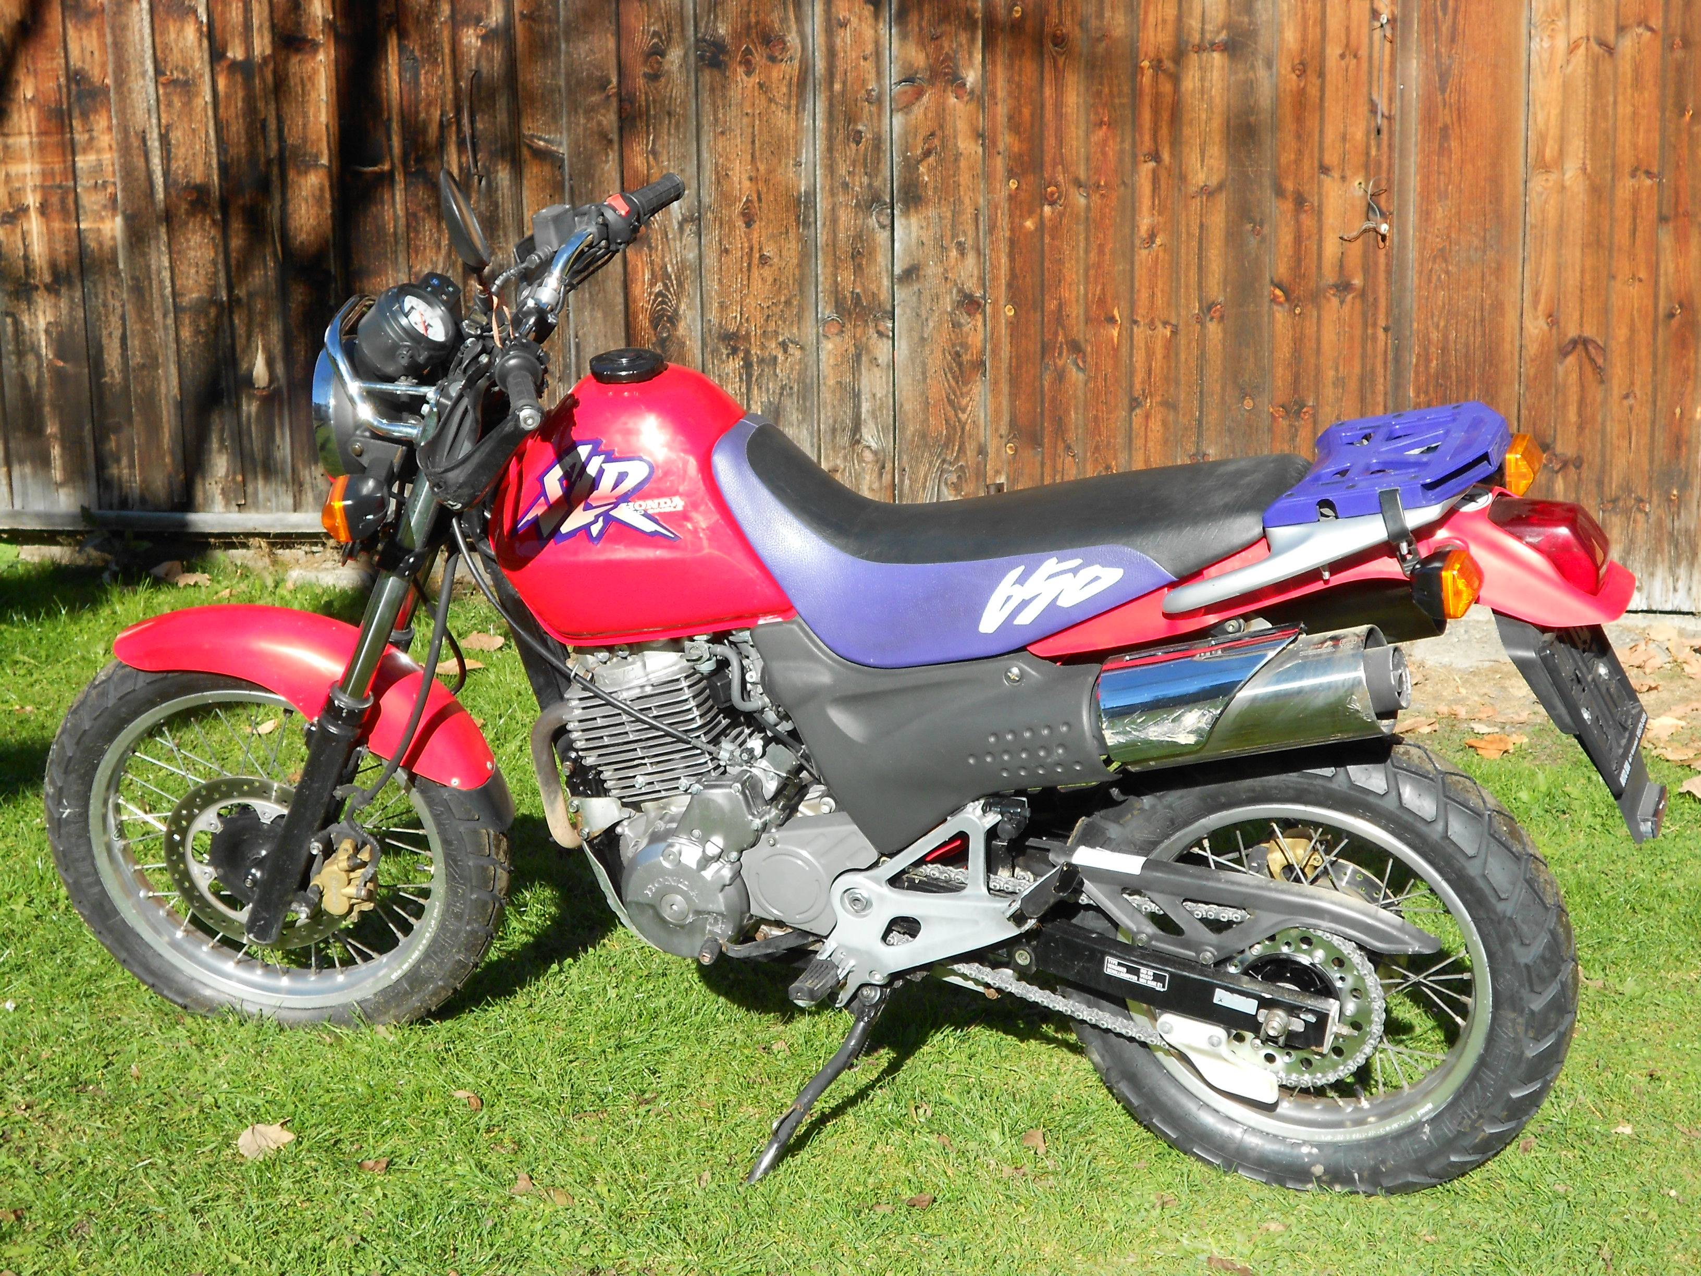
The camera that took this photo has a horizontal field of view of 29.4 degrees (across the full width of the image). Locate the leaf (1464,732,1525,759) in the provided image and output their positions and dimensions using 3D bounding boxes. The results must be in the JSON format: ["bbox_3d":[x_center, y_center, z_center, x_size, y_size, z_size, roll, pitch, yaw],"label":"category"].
[{"bbox_3d":[1.191,0.199,5.995,0.115,0.030,0.110,-1,14,0],"label":"leaf"}]

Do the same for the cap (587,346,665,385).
[{"bbox_3d":[-0.273,-0.333,3.979,0.093,0.024,0.093,-3,21,1],"label":"cap"}]

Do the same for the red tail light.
[{"bbox_3d":[0.782,-0.106,3.630,0.125,0.085,0.110,5,25,20],"label":"red tail light"}]

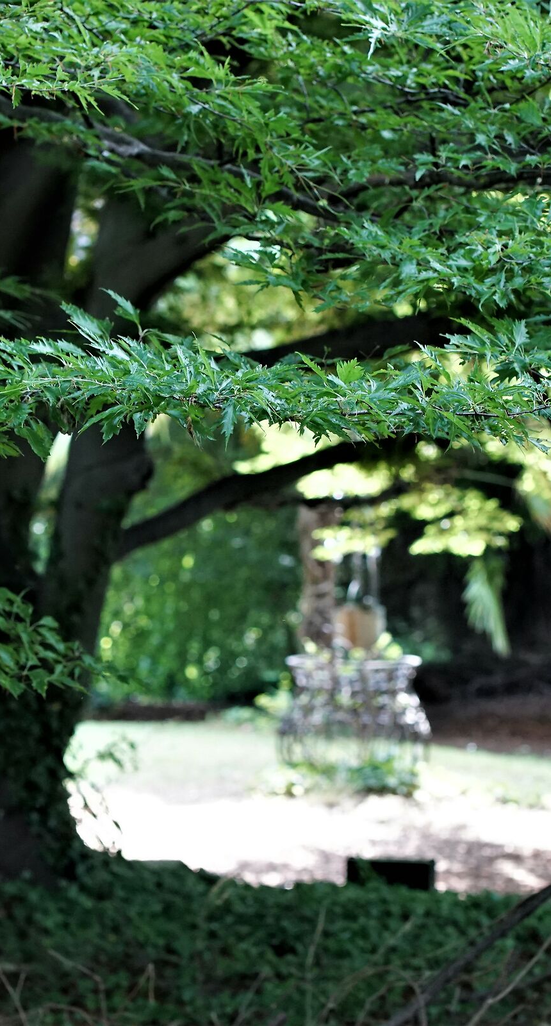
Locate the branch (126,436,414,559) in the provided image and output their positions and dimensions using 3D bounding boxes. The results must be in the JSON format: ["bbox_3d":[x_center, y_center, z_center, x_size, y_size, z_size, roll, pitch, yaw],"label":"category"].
[{"bbox_3d":[-0.039,-0.060,14.700,1.130,0.460,0.500,0,-1,0],"label":"branch"}]

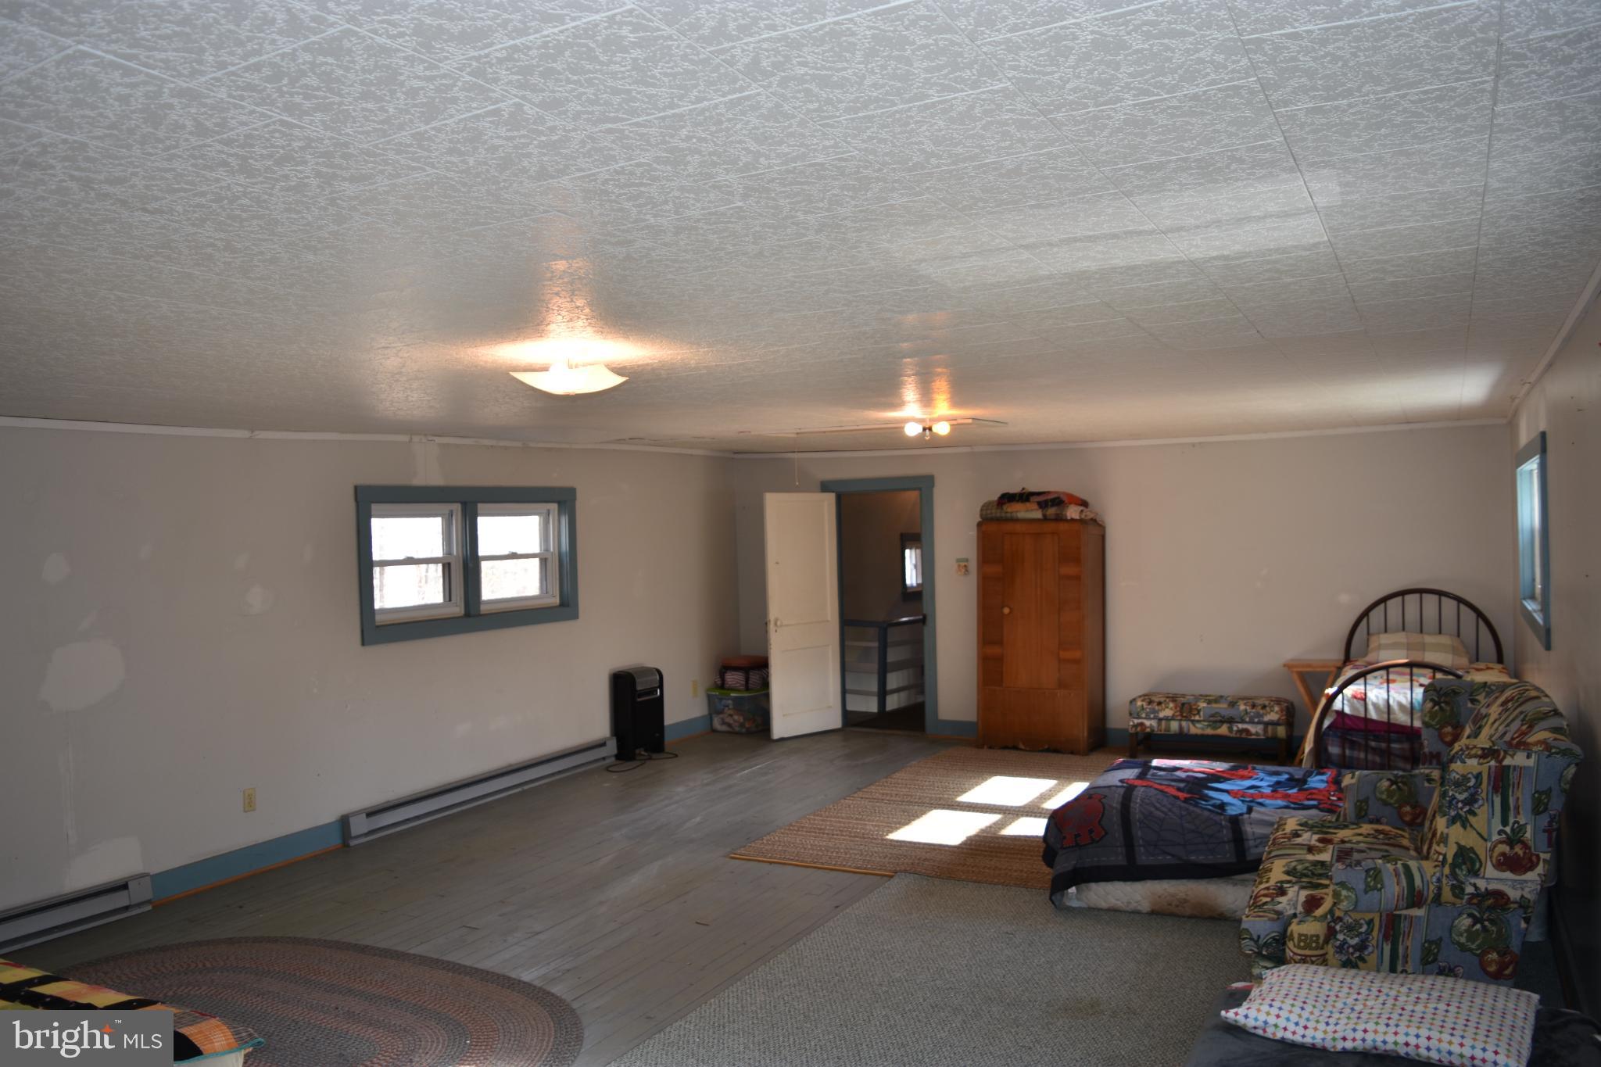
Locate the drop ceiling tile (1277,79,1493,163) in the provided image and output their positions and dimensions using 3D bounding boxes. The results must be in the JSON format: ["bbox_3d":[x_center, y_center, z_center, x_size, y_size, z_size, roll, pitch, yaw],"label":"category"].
[{"bbox_3d":[0.902,-0.639,1.851,0.303,0.020,0.303,0,1,28],"label":"drop ceiling tile"}]

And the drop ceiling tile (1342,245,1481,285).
[{"bbox_3d":[1.468,-0.650,2.909,0.305,0.016,0.305,-1,1,28],"label":"drop ceiling tile"}]

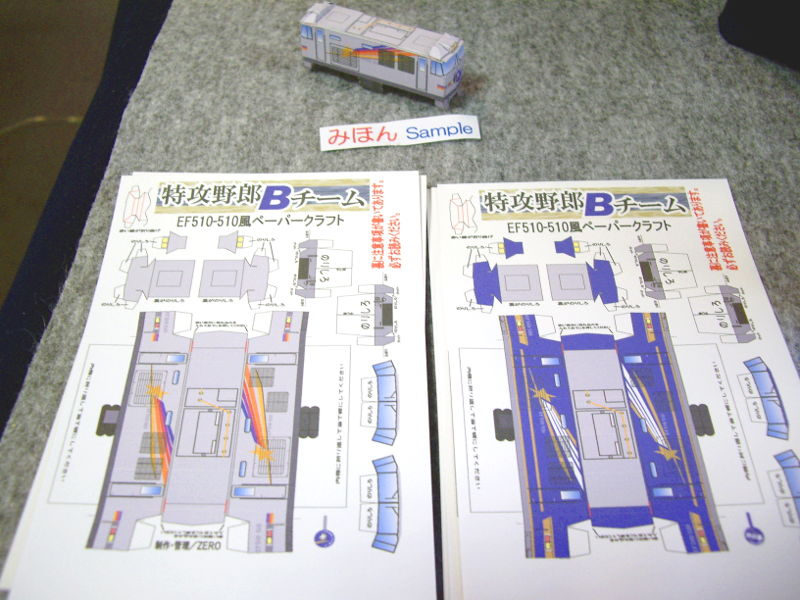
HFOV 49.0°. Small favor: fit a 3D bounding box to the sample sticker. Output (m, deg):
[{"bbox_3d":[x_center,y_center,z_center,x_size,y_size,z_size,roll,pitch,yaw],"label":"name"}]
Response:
[{"bbox_3d":[0.000,-0.059,0.311,0.057,0.002,0.013,-5,52,-4],"label":"sample sticker"}]

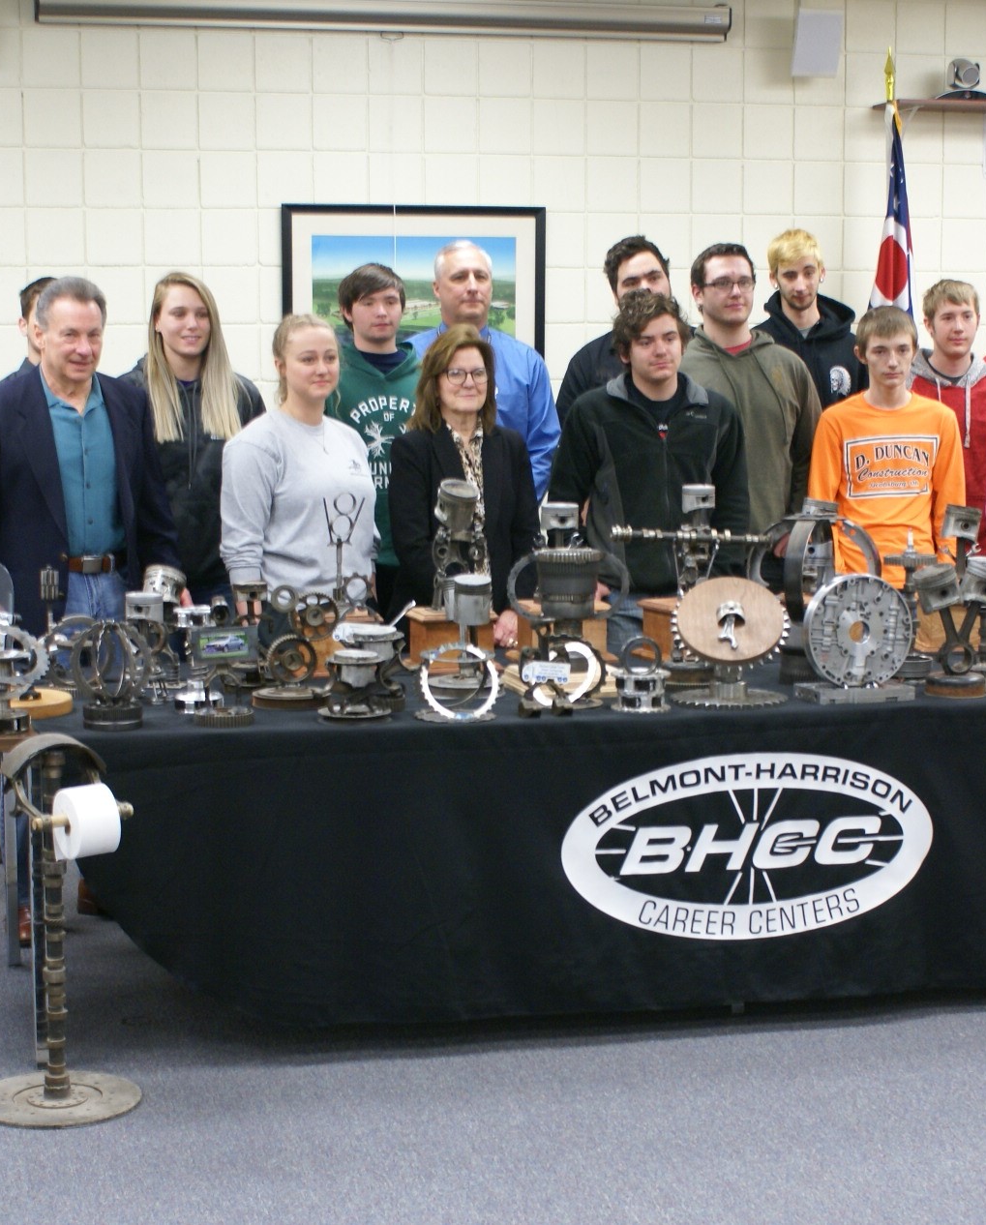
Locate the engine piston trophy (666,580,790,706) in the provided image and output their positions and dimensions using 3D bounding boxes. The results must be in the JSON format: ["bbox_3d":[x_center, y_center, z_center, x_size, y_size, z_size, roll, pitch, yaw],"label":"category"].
[{"bbox_3d":[0.579,0.069,5.219,0.290,0.285,0.280,0,8,-2],"label":"engine piston trophy"}]

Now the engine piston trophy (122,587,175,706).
[{"bbox_3d":[-0.845,0.076,5.237,0.135,0.265,0.140,-1,8,-5],"label":"engine piston trophy"}]

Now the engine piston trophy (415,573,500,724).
[{"bbox_3d":[-0.083,0.071,5.062,0.200,0.320,0.210,-2,8,-12],"label":"engine piston trophy"}]

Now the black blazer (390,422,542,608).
[{"bbox_3d":[-0.082,-0.228,5.960,0.430,0.620,0.280,-2,8,-12],"label":"black blazer"}]

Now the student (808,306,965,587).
[{"bbox_3d":[1.156,-0.059,6.337,0.455,1.675,0.290,0,7,4],"label":"student"}]

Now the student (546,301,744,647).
[{"bbox_3d":[0.442,-0.046,6.108,0.550,1.714,0.320,-2,8,-10],"label":"student"}]

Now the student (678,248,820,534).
[{"bbox_3d":[0.830,-0.226,6.900,0.520,1.890,0.320,0,8,-3],"label":"student"}]

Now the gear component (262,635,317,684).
[{"bbox_3d":[-0.493,0.113,5.200,0.126,0.126,0.035,-3,8,-22],"label":"gear component"}]

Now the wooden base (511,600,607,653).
[{"bbox_3d":[0.178,0.050,5.596,0.235,0.150,0.205,-2,7,-14],"label":"wooden base"}]

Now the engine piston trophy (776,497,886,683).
[{"bbox_3d":[0.794,-0.054,5.207,0.315,0.451,0.300,3,8,20],"label":"engine piston trophy"}]

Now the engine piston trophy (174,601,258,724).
[{"bbox_3d":[-0.628,0.109,4.846,0.190,0.266,0.150,-1,7,-9],"label":"engine piston trophy"}]

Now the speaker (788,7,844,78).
[{"bbox_3d":[1.188,-2.083,7.850,0.170,0.250,0.130,-1,21,-11],"label":"speaker"}]

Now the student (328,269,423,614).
[{"bbox_3d":[-0.353,-0.177,6.800,0.500,1.820,0.300,-2,8,-12],"label":"student"}]

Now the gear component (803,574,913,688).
[{"bbox_3d":[0.895,0.046,5.250,0.277,0.277,0.060,-2,8,-16],"label":"gear component"}]

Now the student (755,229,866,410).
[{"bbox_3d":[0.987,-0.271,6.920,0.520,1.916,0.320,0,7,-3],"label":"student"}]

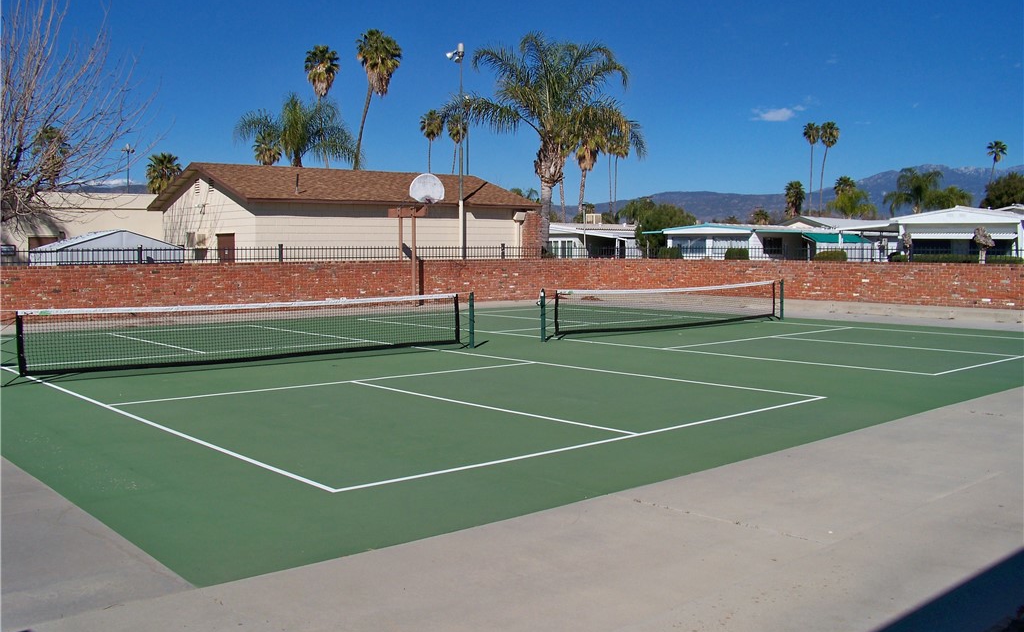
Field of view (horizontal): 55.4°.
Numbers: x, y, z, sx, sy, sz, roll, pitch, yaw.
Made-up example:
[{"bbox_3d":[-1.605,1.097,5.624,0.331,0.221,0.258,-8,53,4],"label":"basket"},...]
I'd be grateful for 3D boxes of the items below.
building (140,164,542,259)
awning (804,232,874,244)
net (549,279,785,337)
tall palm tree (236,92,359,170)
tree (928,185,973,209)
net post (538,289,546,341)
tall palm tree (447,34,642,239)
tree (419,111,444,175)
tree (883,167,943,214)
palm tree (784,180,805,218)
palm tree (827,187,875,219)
[{"bbox_3d":[-5.274,-2.632,31.392,10.576,4.151,7.048,-4,5,-42],"label":"building"},{"bbox_3d":[19.173,-4.565,57.500,6.365,0.600,0.900,-4,5,-42],"label":"awning"},{"bbox_3d":[3.287,-0.201,19.255,6.750,0.840,0.070,-4,5,-42],"label":"net"},{"bbox_3d":[-11.999,-7.283,54.634,6.900,10.310,6.800,-1,4,-12],"label":"tall palm tree"},{"bbox_3d":[42.716,-8.801,95.614,4.490,8.100,4.600,2,4,24],"label":"tree"},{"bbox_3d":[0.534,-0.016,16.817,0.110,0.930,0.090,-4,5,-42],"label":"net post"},{"bbox_3d":[1.175,-5.788,37.192,7.480,9.780,7.200,0,4,2],"label":"tall palm tree"},{"bbox_3d":[-9.514,-15.064,114.242,2.790,17.760,2.800,0,4,-5],"label":"tree"},{"bbox_3d":[37.833,-9.301,92.574,5.670,9.490,5.700,2,4,22],"label":"tree"},{"bbox_3d":[36.180,-12.122,125.355,2.561,10.353,2.561,-4,5,-42],"label":"palm tree"},{"bbox_3d":[30.387,-7.924,87.658,4.480,7.360,4.500,2,4,19],"label":"palm tree"}]

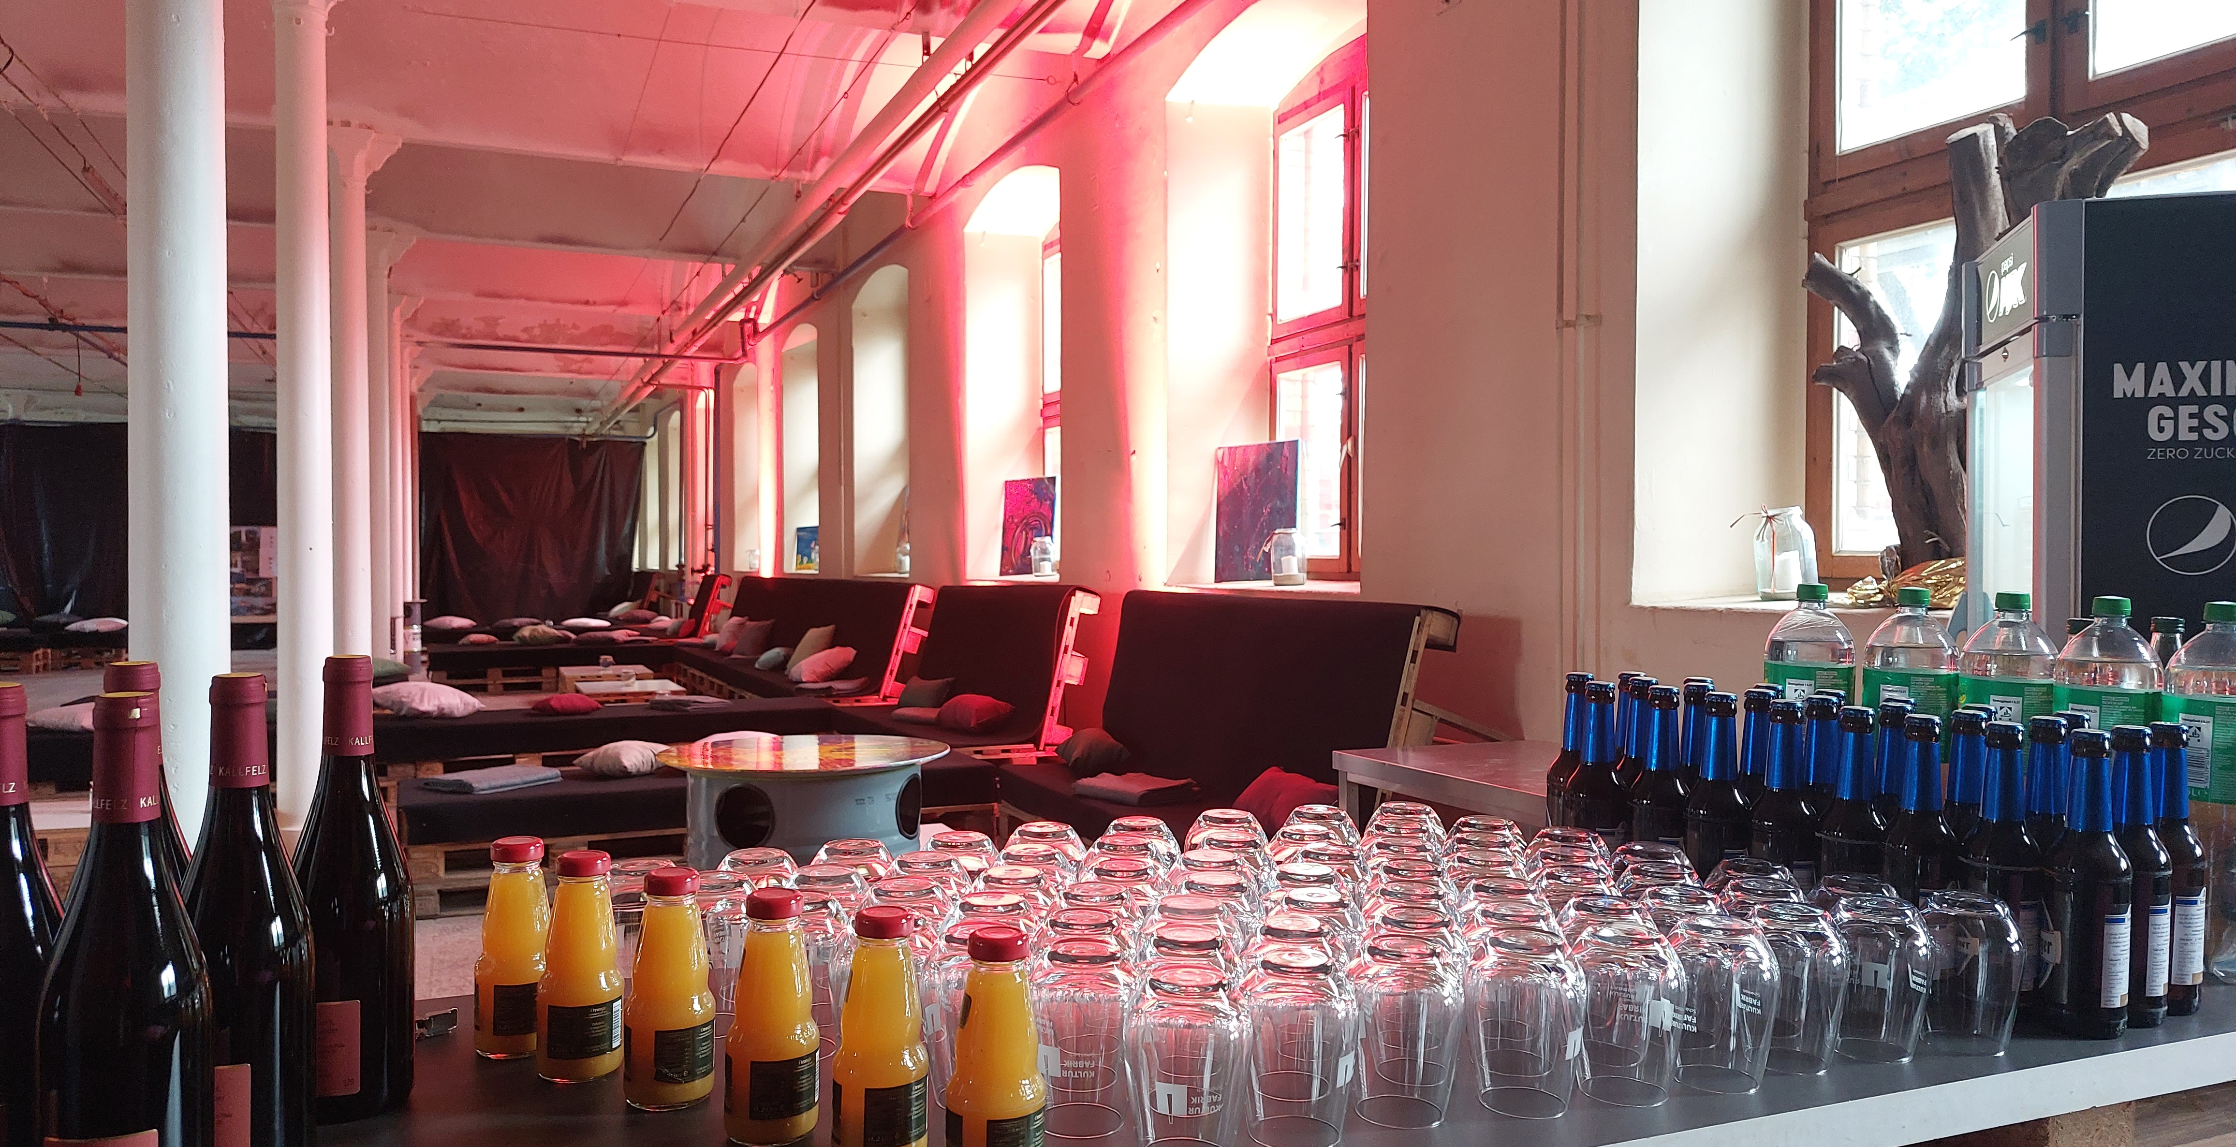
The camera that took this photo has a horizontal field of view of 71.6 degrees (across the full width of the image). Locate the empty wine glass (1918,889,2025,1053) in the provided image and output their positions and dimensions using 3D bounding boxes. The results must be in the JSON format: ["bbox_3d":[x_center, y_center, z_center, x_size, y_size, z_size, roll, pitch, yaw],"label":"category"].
[{"bbox_3d":[0.668,0.314,1.225,0.080,0.116,0.080,2,2,29],"label":"empty wine glass"}]

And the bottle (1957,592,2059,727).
[{"bbox_3d":[0.935,0.191,1.626,0.091,0.341,0.091,0,1,-22],"label":"bottle"}]

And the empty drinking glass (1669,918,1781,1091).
[{"bbox_3d":[0.434,0.310,1.122,0.082,0.114,0.082,0,1,-22],"label":"empty drinking glass"}]

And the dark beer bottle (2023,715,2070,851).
[{"bbox_3d":[0.817,0.248,1.366,0.060,0.241,0.060,2,2,31],"label":"dark beer bottle"}]

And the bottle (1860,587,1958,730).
[{"bbox_3d":[0.806,0.182,1.579,0.088,0.331,0.088,2,3,27],"label":"bottle"}]

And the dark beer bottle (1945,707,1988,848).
[{"bbox_3d":[0.772,0.247,1.409,0.060,0.241,0.060,2,2,29],"label":"dark beer bottle"}]

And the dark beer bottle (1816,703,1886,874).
[{"bbox_3d":[0.677,0.243,1.422,0.060,0.240,0.060,0,1,-22],"label":"dark beer bottle"}]

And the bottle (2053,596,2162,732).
[{"bbox_3d":[0.977,0.193,1.528,0.091,0.341,0.091,0,1,-22],"label":"bottle"}]

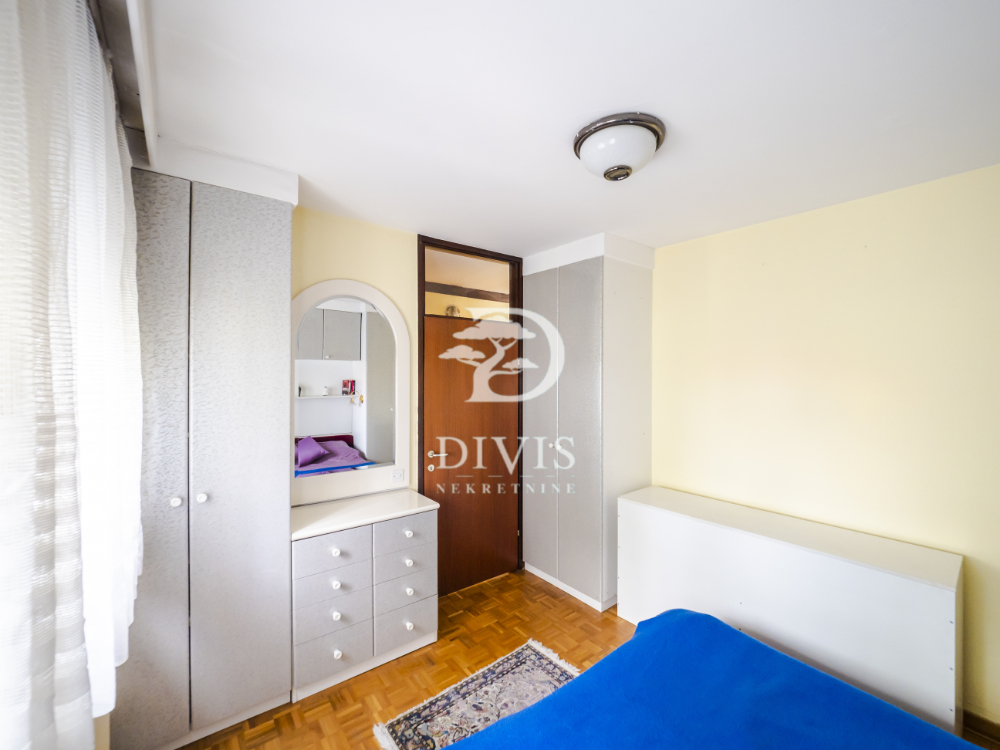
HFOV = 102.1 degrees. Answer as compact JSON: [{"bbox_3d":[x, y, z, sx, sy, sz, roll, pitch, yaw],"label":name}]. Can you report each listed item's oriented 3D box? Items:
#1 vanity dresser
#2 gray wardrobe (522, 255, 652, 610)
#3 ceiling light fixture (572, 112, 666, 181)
[{"bbox_3d":[-0.804,1.194,2.362,0.800,0.832,0.430,0,0,-36],"label":"vanity dresser"},{"bbox_3d":[0.672,0.359,3.202,0.593,2.471,0.810,0,0,-38],"label":"gray wardrobe"},{"bbox_3d":[0.485,-0.889,1.655,0.376,0.145,0.376,0,0,0],"label":"ceiling light fixture"}]

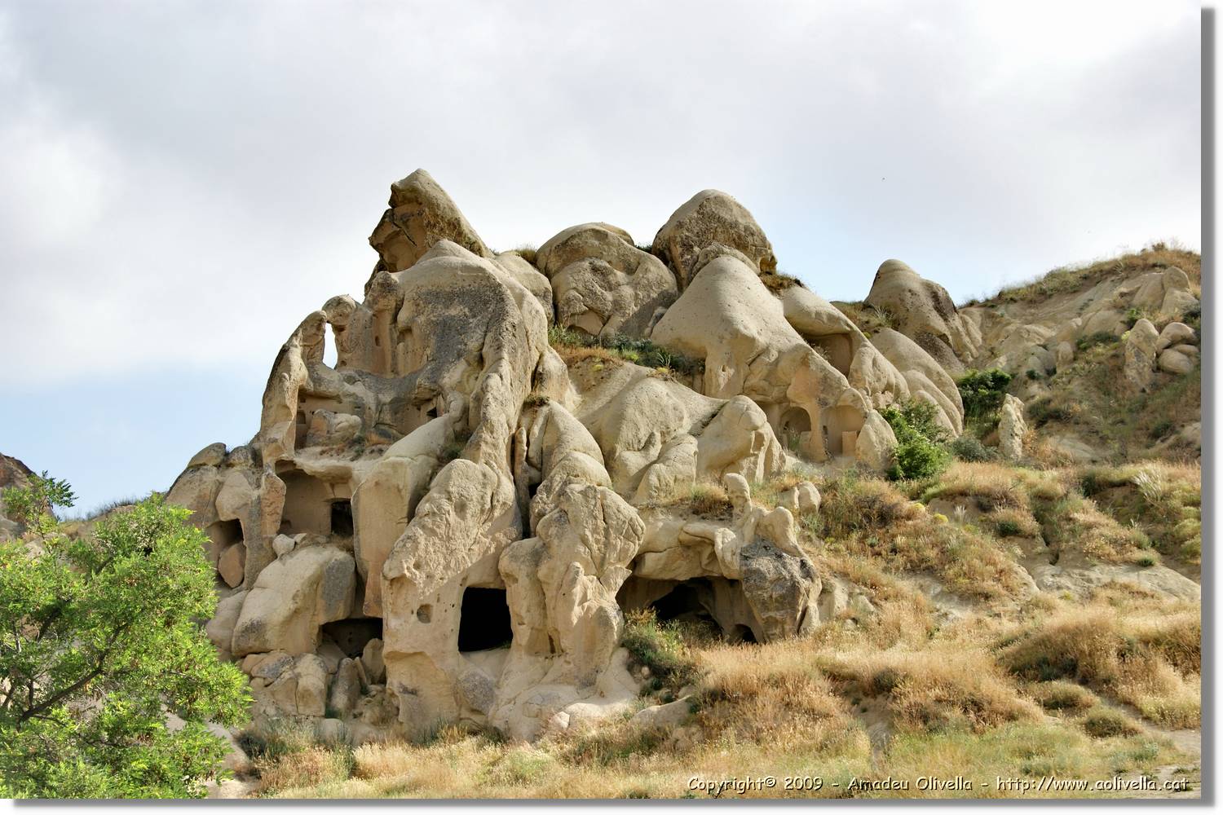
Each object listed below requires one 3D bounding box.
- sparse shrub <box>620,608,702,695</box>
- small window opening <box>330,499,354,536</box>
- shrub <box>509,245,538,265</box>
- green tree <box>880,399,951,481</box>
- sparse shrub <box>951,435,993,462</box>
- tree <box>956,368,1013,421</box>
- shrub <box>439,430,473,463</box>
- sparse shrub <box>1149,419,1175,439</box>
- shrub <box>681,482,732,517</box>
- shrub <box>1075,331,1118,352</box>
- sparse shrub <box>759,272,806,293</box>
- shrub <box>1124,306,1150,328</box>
[{"bbox_3d":[1.341,6.603,55.000,2.140,2.321,1.712,0,-6,0],"label":"sparse shrub"},{"bbox_3d":[-7.932,3.250,60.000,0.703,1.097,0.300,0,-6,-5],"label":"small window opening"},{"bbox_3d":[-2.933,-5.087,68.000,0.988,0.670,0.791,0,-6,0],"label":"shrub"},{"bbox_3d":[9.839,1.083,66.000,2.259,2.600,2.000,0,-6,0],"label":"green tree"},{"bbox_3d":[12.194,1.391,69.000,1.456,0.906,1.164,0,-6,0],"label":"sparse shrub"},{"bbox_3d":[13.346,-0.445,73.000,2.019,1.917,1.615,0,-6,0],"label":"tree"},{"bbox_3d":[-4.661,1.159,61.000,1.001,0.951,0.801,0,-6,0],"label":"shrub"},{"bbox_3d":[21.061,0.823,78.000,0.987,0.768,0.790,0,-6,0],"label":"sparse shrub"},{"bbox_3d":[2.780,2.684,59.000,1.494,1.051,1.195,0,-6,0],"label":"shrub"},{"bbox_3d":[20.460,-2.783,86.000,1.774,0.887,1.419,0,-6,0],"label":"shrub"},{"bbox_3d":[5.874,-4.301,70.000,1.608,0.722,1.286,0,-6,0],"label":"sparse shrub"},{"bbox_3d":[22.668,-3.900,88.000,1.155,0.949,0.924,0,-6,0],"label":"shrub"}]

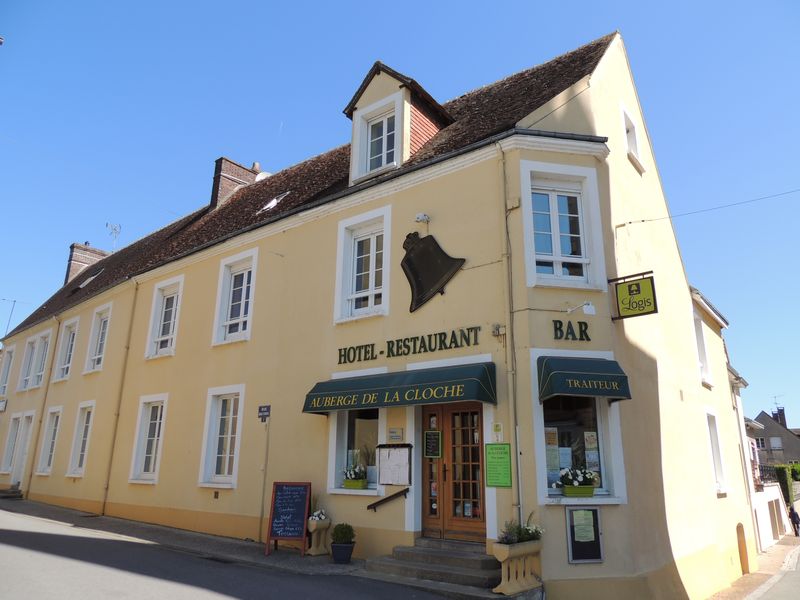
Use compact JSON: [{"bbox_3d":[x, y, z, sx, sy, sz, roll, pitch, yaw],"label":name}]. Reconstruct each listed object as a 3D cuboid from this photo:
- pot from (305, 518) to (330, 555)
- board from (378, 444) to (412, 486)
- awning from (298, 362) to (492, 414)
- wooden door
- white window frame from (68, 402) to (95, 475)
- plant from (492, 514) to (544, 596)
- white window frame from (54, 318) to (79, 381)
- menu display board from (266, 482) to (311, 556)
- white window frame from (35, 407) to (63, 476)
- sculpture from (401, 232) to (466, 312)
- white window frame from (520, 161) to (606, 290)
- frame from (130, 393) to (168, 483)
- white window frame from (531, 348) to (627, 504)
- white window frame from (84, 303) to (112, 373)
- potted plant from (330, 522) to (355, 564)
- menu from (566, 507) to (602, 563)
[{"bbox_3d":[-1.398,4.103,9.623,0.320,0.550,0.300,13,-20,-37],"label":"pot"},{"bbox_3d":[-0.068,2.710,9.108,0.658,0.635,0.100,-11,-20,36],"label":"board"},{"bbox_3d":[-0.139,1.506,9.236,3.620,0.650,0.580,-12,-20,38],"label":"awning"},{"bbox_3d":[0.879,2.660,8.758,1.250,2.100,0.100,-12,-20,38],"label":"wooden door"},{"bbox_3d":[-9.429,4.149,16.586,1.314,2.170,0.250,-13,-21,40],"label":"white window frame"},{"bbox_3d":[1.518,3.265,7.136,0.740,0.820,0.300,15,-21,-41],"label":"plant"},{"bbox_3d":[-11.574,1.749,19.364,1.380,2.200,0.200,-12,-20,38],"label":"white window frame"},{"bbox_3d":[-1.859,3.792,9.591,0.670,1.130,0.570,-1,-16,7],"label":"menu display board"},{"bbox_3d":[-11.645,4.710,18.554,1.250,2.220,0.200,-12,-20,38],"label":"white window frame"},{"bbox_3d":[0.449,-0.576,9.632,1.340,1.380,0.150,-45,-37,21],"label":"sculpture"},{"bbox_3d":[2.574,-1.170,8.857,1.320,2.130,0.220,3,-16,-9],"label":"white window frame"},{"bbox_3d":[-6.267,3.495,14.027,1.331,2.158,0.250,-11,-20,36],"label":"frame"},{"bbox_3d":[2.549,1.821,8.077,1.327,2.147,0.250,4,-17,-10],"label":"white window frame"},{"bbox_3d":[-9.385,1.232,17.433,1.410,2.116,0.250,-13,-21,40],"label":"white window frame"},{"bbox_3d":[-0.883,3.890,8.917,0.360,0.610,0.360,2,-16,-5],"label":"potted plant"},{"bbox_3d":[2.517,3.176,7.501,0.490,0.700,0.060,3,-16,-9],"label":"menu"}]

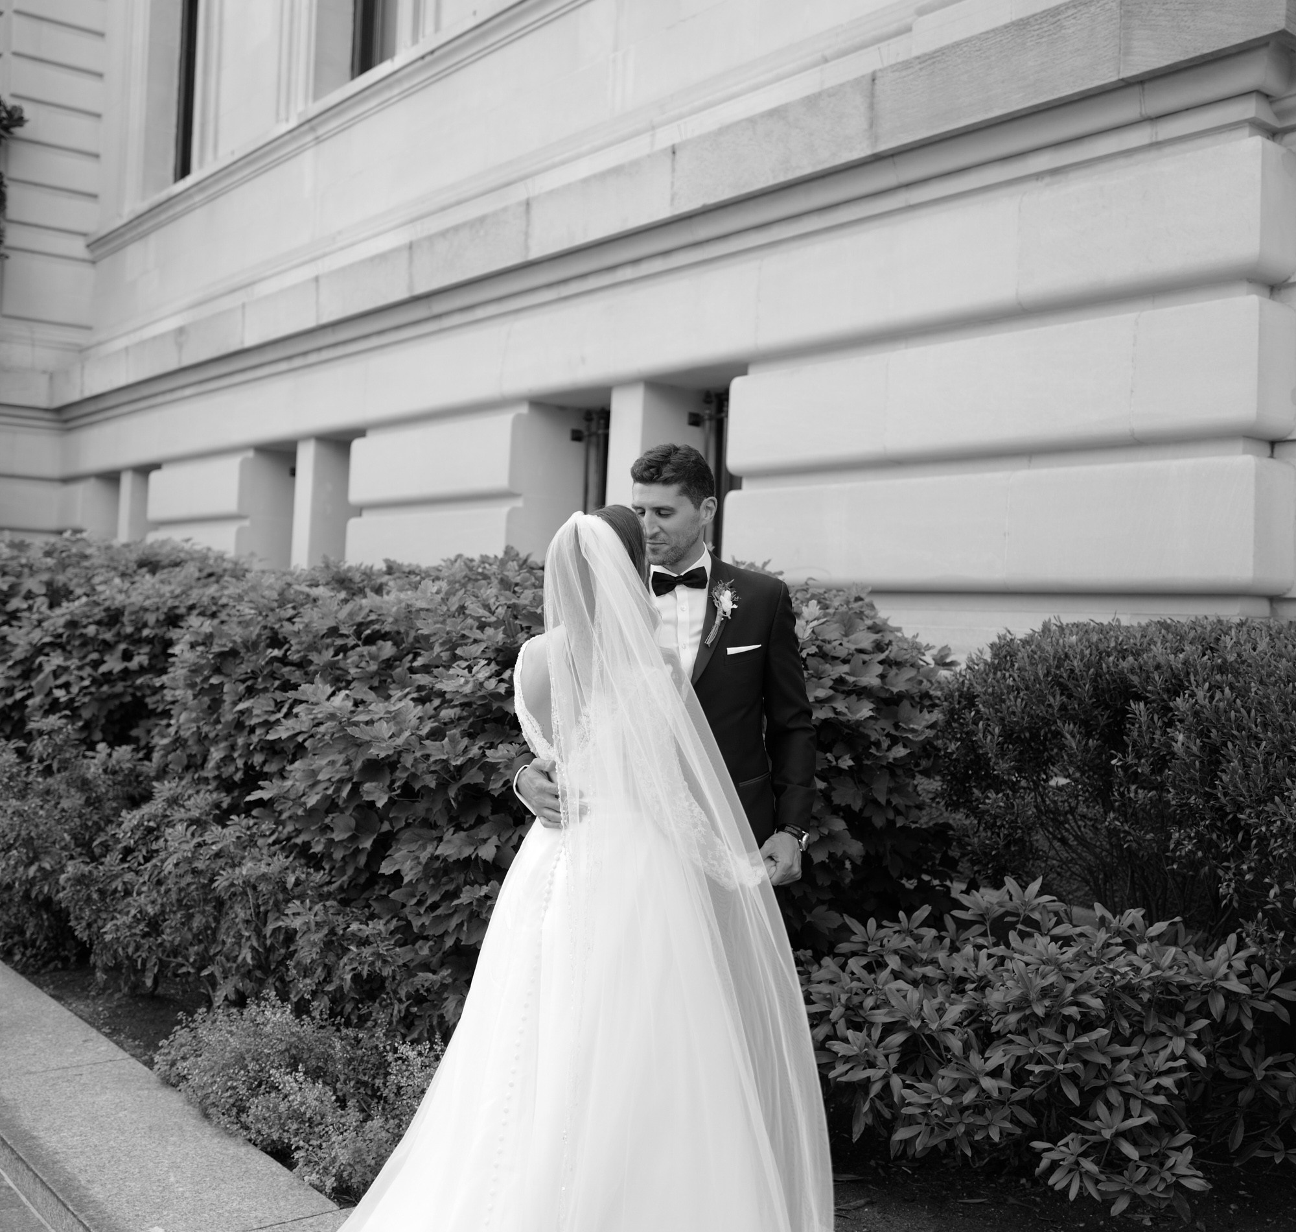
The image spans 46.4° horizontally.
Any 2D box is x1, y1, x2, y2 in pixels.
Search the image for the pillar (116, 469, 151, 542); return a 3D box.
[{"bbox_3d":[-4.930,-0.785,14.842,0.432,1.249,0.312,2,0,-38],"label":"pillar"}]

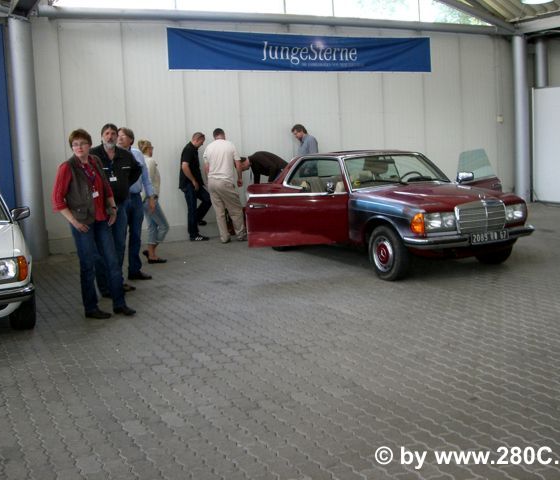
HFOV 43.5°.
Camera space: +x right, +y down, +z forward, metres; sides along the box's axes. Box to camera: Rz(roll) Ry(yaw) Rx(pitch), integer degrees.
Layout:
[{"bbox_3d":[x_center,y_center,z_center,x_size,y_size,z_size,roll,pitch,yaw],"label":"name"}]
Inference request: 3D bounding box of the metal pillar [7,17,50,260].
[{"bbox_3d":[-3.761,-1.508,10.468,0.320,3.650,0.320,-6,8,-24],"label":"metal pillar"}]

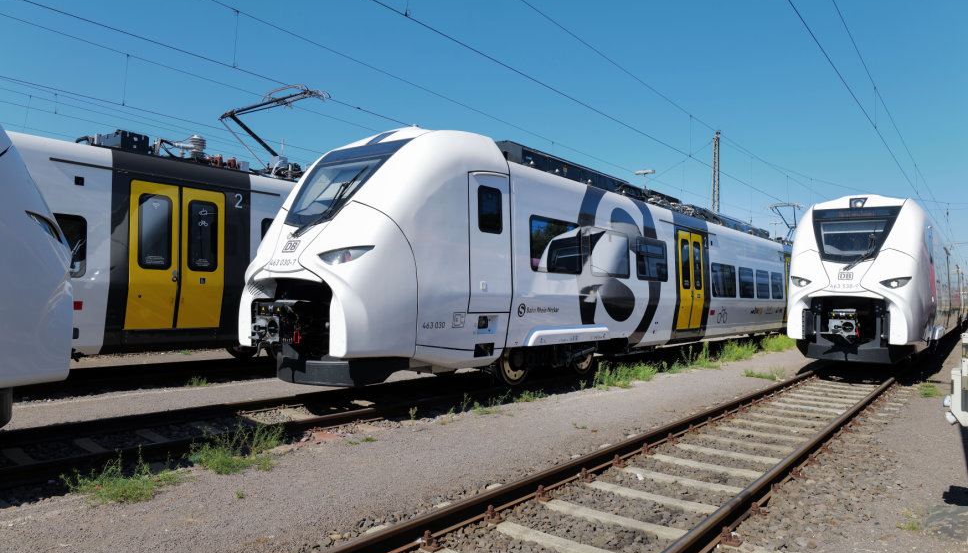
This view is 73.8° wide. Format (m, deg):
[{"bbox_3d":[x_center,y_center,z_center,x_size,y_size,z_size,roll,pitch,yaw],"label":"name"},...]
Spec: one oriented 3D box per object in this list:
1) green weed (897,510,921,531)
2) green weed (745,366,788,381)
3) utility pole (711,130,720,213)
[{"bbox_3d":[3.164,1.820,4.806,0.170,0.110,0.150,0,-2,38],"label":"green weed"},{"bbox_3d":[6.246,2.120,14.314,0.750,0.240,0.500,0,-2,38],"label":"green weed"},{"bbox_3d":[21.048,-4.662,58.609,0.680,17.330,0.550,0,-2,38],"label":"utility pole"}]

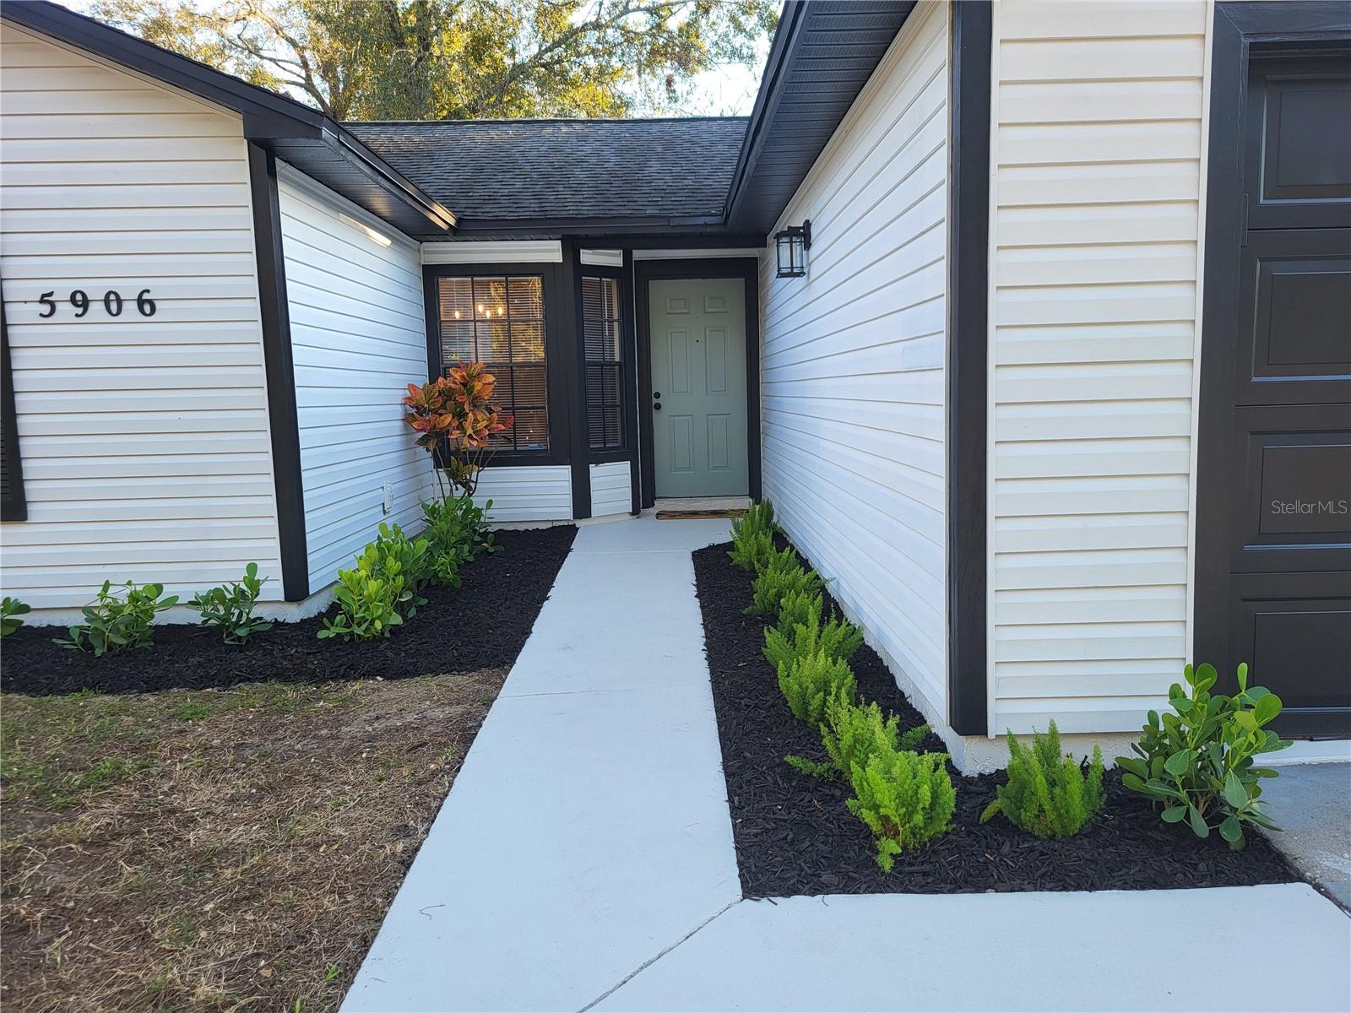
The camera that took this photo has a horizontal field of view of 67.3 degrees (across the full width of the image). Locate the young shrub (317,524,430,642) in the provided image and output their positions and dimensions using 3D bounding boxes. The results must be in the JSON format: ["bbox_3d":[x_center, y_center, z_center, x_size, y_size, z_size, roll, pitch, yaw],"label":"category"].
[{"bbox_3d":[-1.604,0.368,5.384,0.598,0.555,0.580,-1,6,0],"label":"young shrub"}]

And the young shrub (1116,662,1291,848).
[{"bbox_3d":[1.525,0.677,2.926,0.508,0.468,0.440,-1,6,0],"label":"young shrub"}]

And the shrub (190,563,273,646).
[{"bbox_3d":[-2.298,0.485,5.252,0.425,0.400,0.380,-1,6,0],"label":"shrub"}]

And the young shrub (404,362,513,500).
[{"bbox_3d":[-1.614,-0.389,7.594,0.818,1.365,0.750,-2,7,0],"label":"young shrub"}]

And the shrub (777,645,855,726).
[{"bbox_3d":[0.542,0.667,3.904,0.309,0.273,0.310,-1,6,0],"label":"shrub"}]

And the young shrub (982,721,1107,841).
[{"bbox_3d":[1.030,0.747,2.850,0.351,0.300,0.300,-2,7,0],"label":"young shrub"}]

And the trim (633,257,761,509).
[{"bbox_3d":[0.218,-1.132,9.444,1.126,2.271,0.130,-1,6,0],"label":"trim"}]

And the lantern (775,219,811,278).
[{"bbox_3d":[0.684,-1.524,6.031,0.225,0.340,0.180,-2,7,0],"label":"lantern"}]

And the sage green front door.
[{"bbox_3d":[0.230,-1.101,9.518,0.900,2.030,0.050,-2,7,0],"label":"sage green front door"}]

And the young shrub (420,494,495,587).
[{"bbox_3d":[-1.452,0.187,6.734,0.497,0.537,0.520,-1,6,0],"label":"young shrub"}]

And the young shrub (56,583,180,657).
[{"bbox_3d":[-2.780,0.538,5.044,0.606,0.340,0.460,-2,7,0],"label":"young shrub"}]

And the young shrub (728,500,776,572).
[{"bbox_3d":[0.516,0.173,6.847,0.328,0.440,0.420,-1,6,0],"label":"young shrub"}]

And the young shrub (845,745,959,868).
[{"bbox_3d":[0.624,0.796,2.803,0.301,0.267,0.310,-2,7,0],"label":"young shrub"}]

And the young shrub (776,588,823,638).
[{"bbox_3d":[0.605,0.521,5.015,0.270,0.247,0.300,-1,6,0],"label":"young shrub"}]

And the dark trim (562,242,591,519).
[{"bbox_3d":[-0.828,-1.048,8.546,0.148,2.316,0.090,-2,7,0],"label":"dark trim"}]

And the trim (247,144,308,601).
[{"bbox_3d":[-2.070,-0.672,5.313,0.100,2.356,0.120,-1,6,0],"label":"trim"}]

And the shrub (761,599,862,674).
[{"bbox_3d":[0.608,0.567,4.477,0.438,0.306,0.380,-1,6,0],"label":"shrub"}]

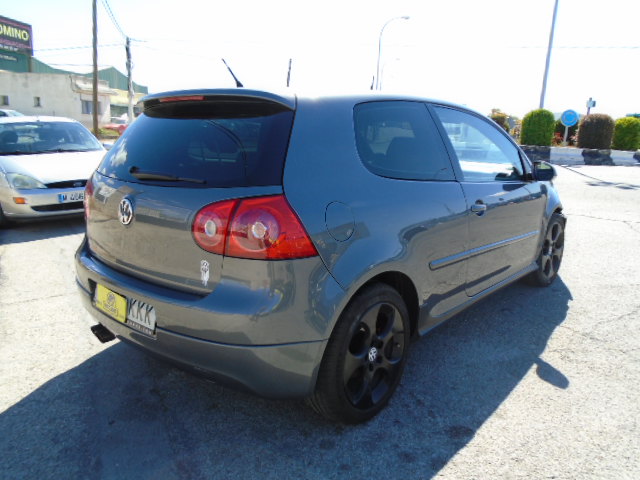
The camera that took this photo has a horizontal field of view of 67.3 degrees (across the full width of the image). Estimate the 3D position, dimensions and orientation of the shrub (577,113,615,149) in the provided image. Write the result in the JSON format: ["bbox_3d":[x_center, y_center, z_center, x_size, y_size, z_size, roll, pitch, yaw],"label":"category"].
[{"bbox_3d":[10.770,-4.270,18.800,1.270,1.400,1.270,9,15,30],"label":"shrub"}]

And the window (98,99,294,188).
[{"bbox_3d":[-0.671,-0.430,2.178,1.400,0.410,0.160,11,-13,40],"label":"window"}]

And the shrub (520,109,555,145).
[{"bbox_3d":[8.506,-4.400,18.800,1.220,1.430,1.220,7,14,23],"label":"shrub"}]

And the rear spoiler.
[{"bbox_3d":[-0.533,-0.645,2.233,1.170,0.120,0.280,12,17,39],"label":"rear spoiler"}]

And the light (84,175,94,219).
[{"bbox_3d":[-1.173,-0.258,2.547,0.410,0.235,0.270,12,17,39],"label":"light"}]

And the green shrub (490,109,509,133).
[{"bbox_3d":[8.445,-5.431,23.000,1.200,1.400,1.200,6,13,19],"label":"green shrub"}]

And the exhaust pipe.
[{"bbox_3d":[-1.083,0.471,2.437,0.135,0.068,0.110,11,17,40],"label":"exhaust pipe"}]

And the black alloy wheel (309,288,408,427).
[{"bbox_3d":[0.172,0.499,2.212,0.225,0.635,0.635,11,17,40],"label":"black alloy wheel"}]

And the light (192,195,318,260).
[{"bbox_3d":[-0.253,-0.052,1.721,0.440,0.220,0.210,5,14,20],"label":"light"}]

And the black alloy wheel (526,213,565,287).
[{"bbox_3d":[1.865,0.076,4.080,0.225,0.635,0.635,13,18,42],"label":"black alloy wheel"}]

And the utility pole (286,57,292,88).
[{"bbox_3d":[-2.949,-12.919,45.000,0.250,8.000,0.250,0,13,-4],"label":"utility pole"}]

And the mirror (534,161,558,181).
[{"bbox_3d":[1.490,-0.462,3.195,0.190,0.145,0.130,12,17,39],"label":"mirror"}]

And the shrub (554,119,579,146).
[{"bbox_3d":[12.820,-5.640,25.000,1.270,1.400,1.270,9,15,30],"label":"shrub"}]

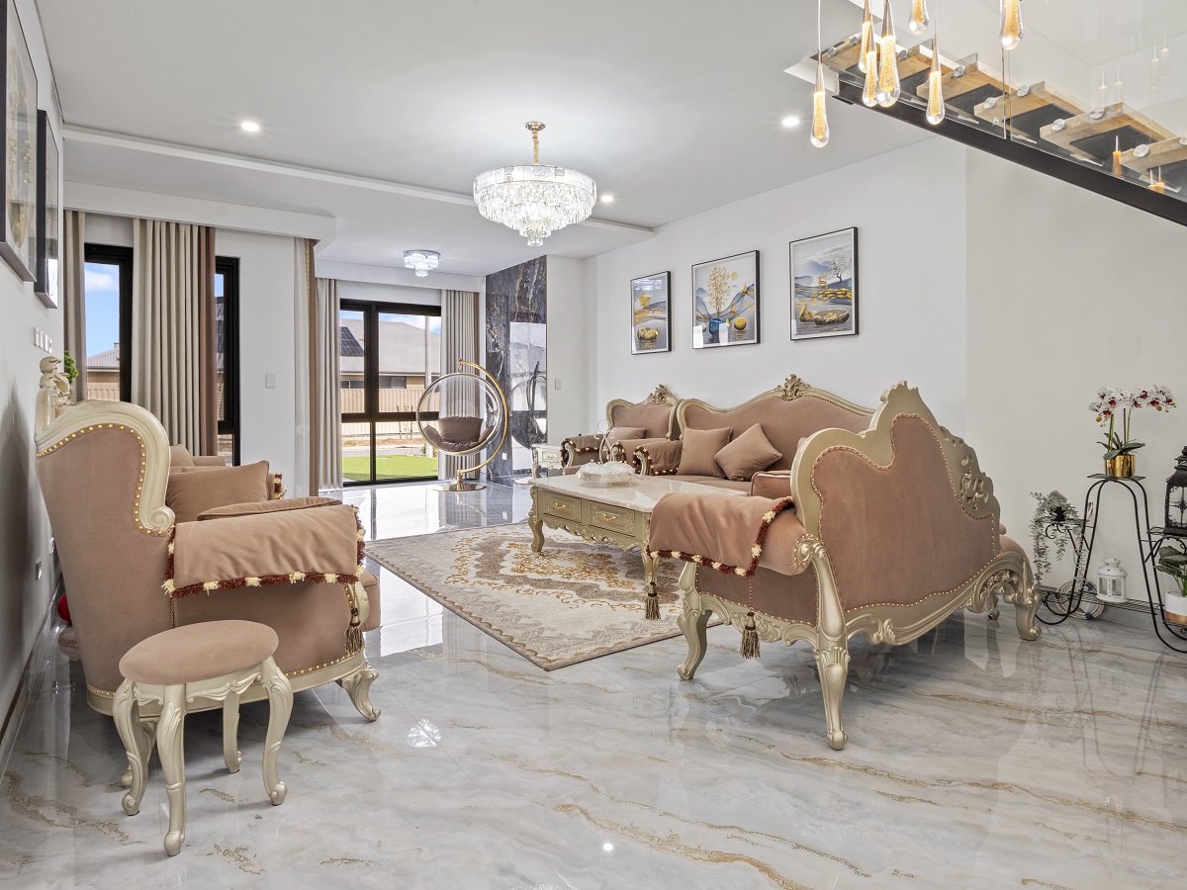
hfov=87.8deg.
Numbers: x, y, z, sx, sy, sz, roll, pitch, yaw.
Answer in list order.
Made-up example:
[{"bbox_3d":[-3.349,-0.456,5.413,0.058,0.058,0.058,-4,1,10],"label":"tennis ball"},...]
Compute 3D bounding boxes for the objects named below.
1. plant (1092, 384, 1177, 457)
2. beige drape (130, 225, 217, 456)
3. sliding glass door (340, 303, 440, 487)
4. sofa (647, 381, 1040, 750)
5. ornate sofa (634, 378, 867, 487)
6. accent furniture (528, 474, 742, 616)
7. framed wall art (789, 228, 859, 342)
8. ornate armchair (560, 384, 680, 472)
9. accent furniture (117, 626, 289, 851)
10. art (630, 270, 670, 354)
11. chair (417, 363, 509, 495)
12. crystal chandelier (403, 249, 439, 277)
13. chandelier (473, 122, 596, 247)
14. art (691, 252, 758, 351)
[{"bbox_3d":[2.346,-0.101,2.683,0.170,0.320,0.280,-3,5,-37],"label":"plant"},{"bbox_3d":[-3.251,-0.490,4.793,0.546,2.450,0.160,-3,5,-36],"label":"beige drape"},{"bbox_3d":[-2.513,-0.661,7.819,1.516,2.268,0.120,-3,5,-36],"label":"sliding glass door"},{"bbox_3d":[1.071,0.293,2.579,1.480,1.112,0.853,-3,5,-35],"label":"sofa"},{"bbox_3d":[1.185,0.124,4.277,0.880,1.220,2.030,-3,5,-37],"label":"ornate sofa"},{"bbox_3d":[0.293,0.518,3.869,0.850,0.490,1.470,-2,5,-31],"label":"accent furniture"},{"bbox_3d":[1.678,-1.171,4.558,0.040,0.756,0.530,-3,5,-37],"label":"framed wall art"},{"bbox_3d":[0.311,0.060,5.444,0.870,1.190,0.950,-3,5,-37],"label":"ornate armchair"},{"bbox_3d":[-1.013,0.739,1.628,0.375,0.445,0.375,2,5,37],"label":"accent furniture"},{"bbox_3d":[0.530,-1.236,5.866,0.035,0.739,0.525,-3,5,-37],"label":"art"},{"bbox_3d":[-1.629,-0.257,7.591,1.119,1.571,0.870,0,4,2],"label":"chair"},{"bbox_3d":[-1.819,-1.884,6.478,0.374,0.250,0.374,-3,5,-36],"label":"crystal chandelier"},{"bbox_3d":[-0.330,-1.484,3.541,0.692,0.670,0.692,0,4,0],"label":"chandelier"},{"bbox_3d":[1.078,-1.185,5.134,0.035,0.728,0.694,-3,5,-37],"label":"art"}]

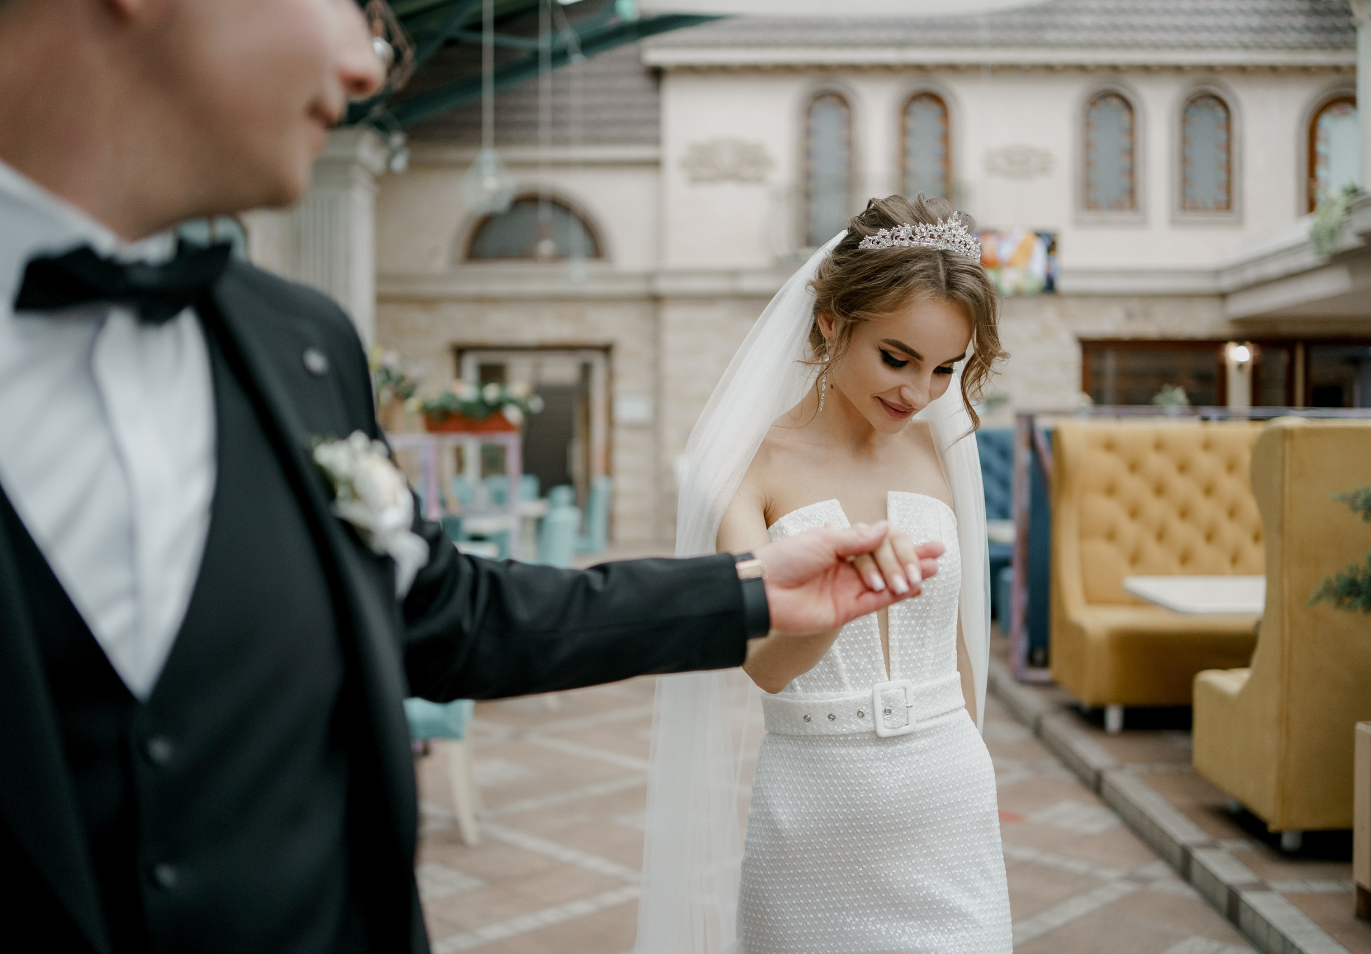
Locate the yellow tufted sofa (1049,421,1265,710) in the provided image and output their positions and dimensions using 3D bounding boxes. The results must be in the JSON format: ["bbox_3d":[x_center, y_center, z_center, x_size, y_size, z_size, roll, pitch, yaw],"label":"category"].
[{"bbox_3d":[2.334,0.411,6.191,1.270,1.310,0.680,0,2,1],"label":"yellow tufted sofa"}]

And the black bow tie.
[{"bbox_3d":[-0.295,-0.103,0.730,0.034,0.047,0.118,2,11,40],"label":"black bow tie"}]

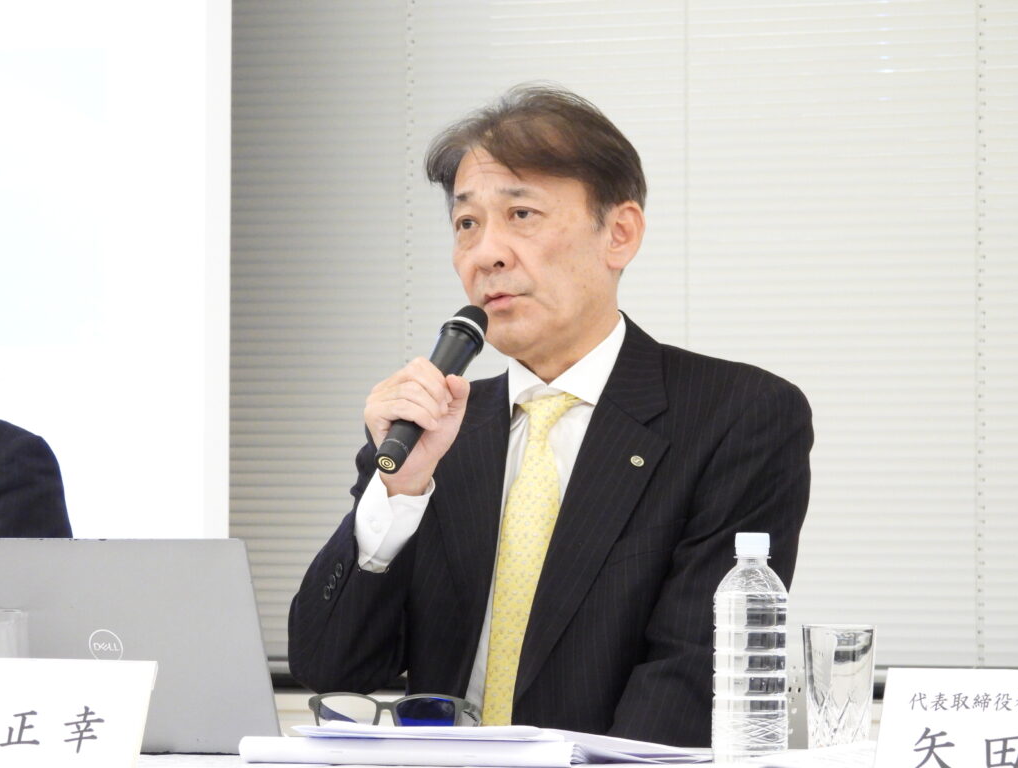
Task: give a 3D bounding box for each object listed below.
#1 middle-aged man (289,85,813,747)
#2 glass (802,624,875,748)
[{"bbox_3d":[0.015,0.365,5.090,0.540,1.300,0.720,0,1,23],"label":"middle-aged man"},{"bbox_3d":[0.296,0.275,4.910,0.066,0.116,0.066,0,1,0],"label":"glass"}]

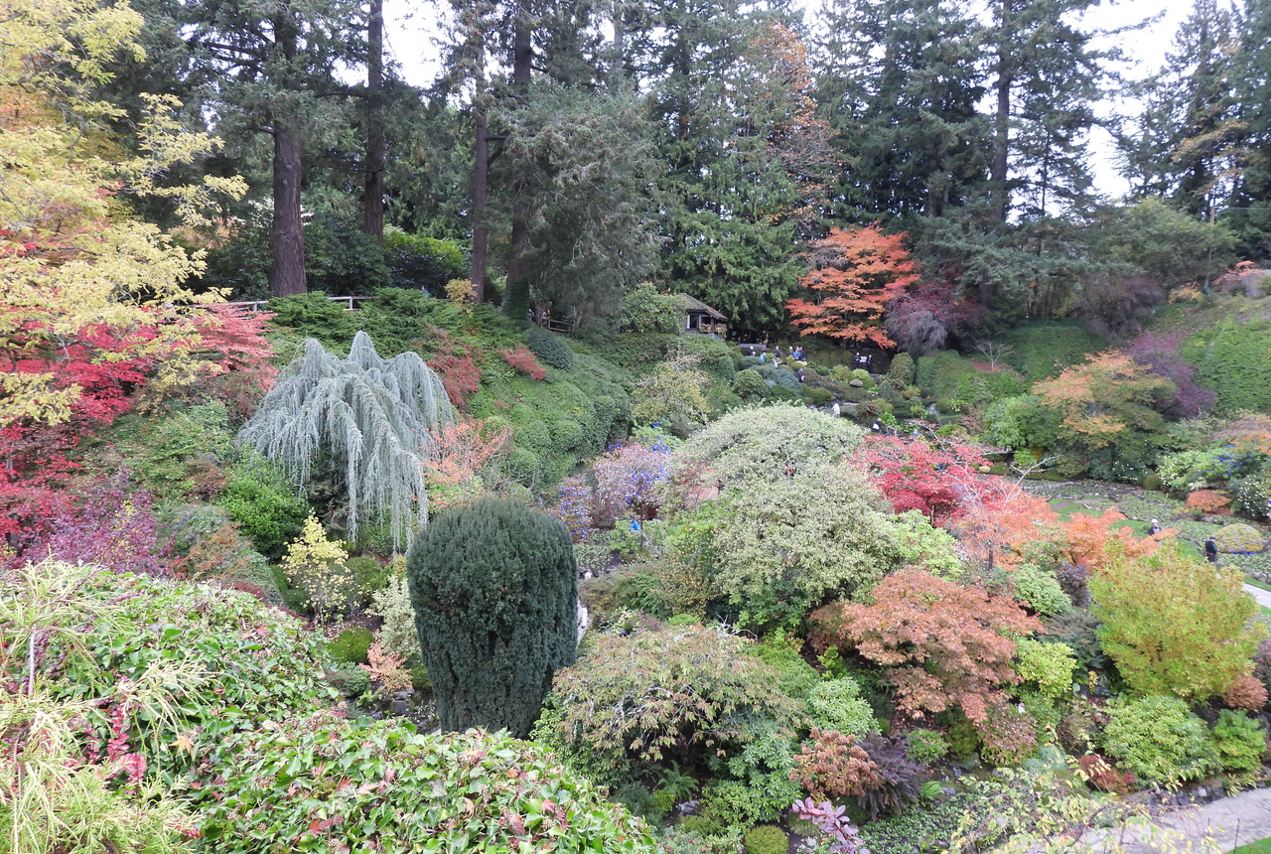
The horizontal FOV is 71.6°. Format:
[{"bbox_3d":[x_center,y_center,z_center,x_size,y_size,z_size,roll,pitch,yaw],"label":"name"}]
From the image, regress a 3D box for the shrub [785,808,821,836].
[{"bbox_3d":[4.671,11.046,24.600,1.020,0.680,1.000,2,8,12],"label":"shrub"}]

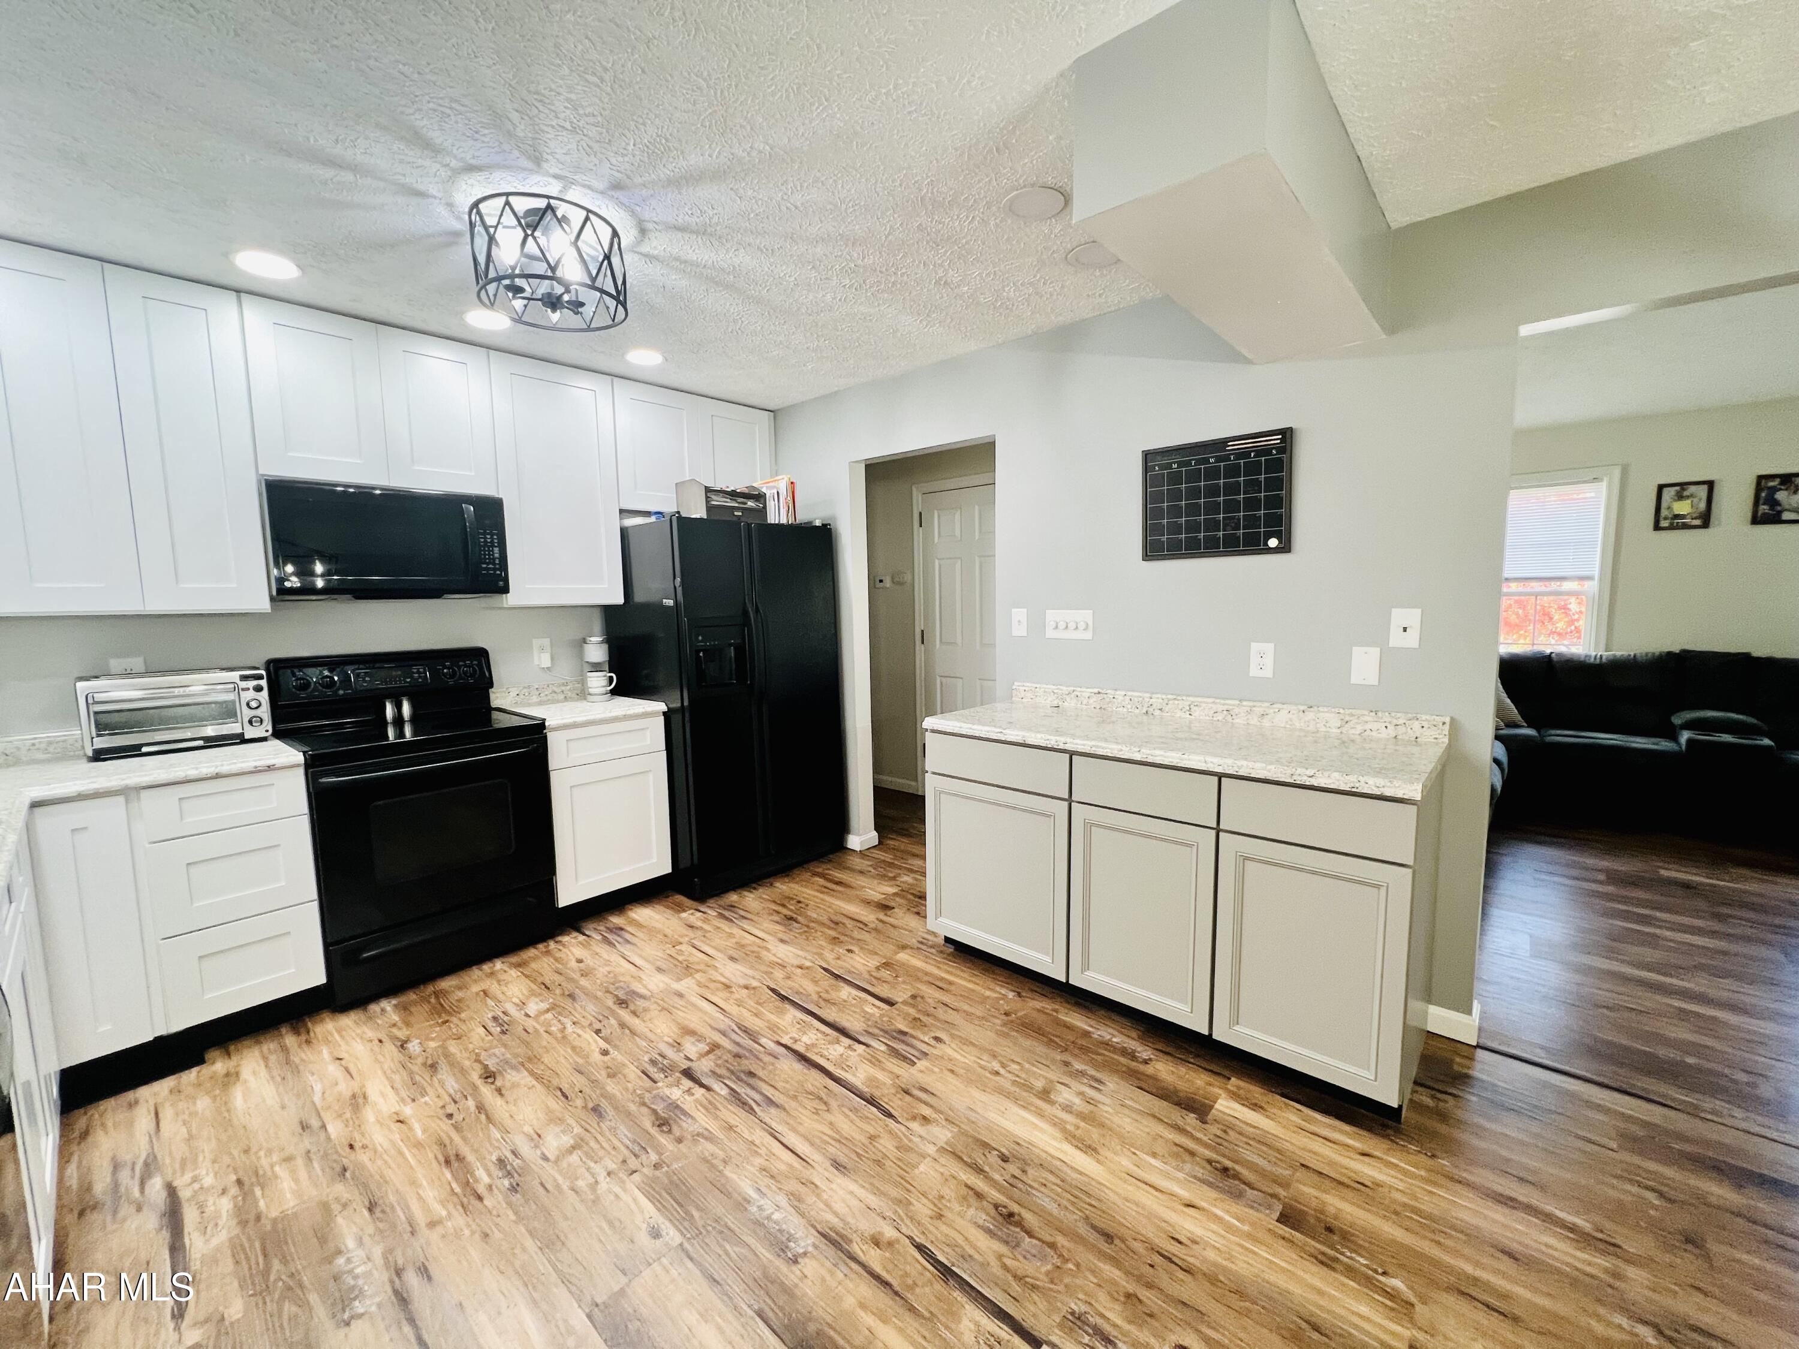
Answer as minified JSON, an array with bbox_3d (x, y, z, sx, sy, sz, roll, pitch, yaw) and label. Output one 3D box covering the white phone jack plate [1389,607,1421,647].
[{"bbox_3d":[1.559,-0.141,2.083,0.074,0.117,0.010,4,8,42],"label":"white phone jack plate"}]

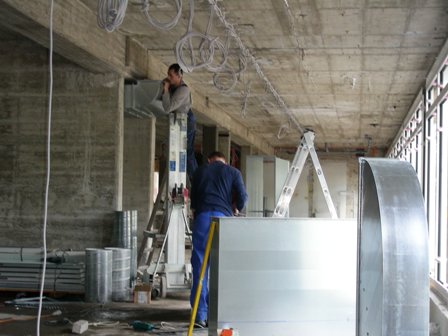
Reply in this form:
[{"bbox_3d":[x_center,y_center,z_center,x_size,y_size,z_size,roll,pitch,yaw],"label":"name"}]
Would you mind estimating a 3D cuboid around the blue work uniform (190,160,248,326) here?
[{"bbox_3d":[-0.047,0.698,8.600,0.530,1.510,0.460,0,-2,9],"label":"blue work uniform"}]

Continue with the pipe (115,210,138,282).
[{"bbox_3d":[-1.313,1.100,12.200,0.320,1.050,0.320,0,-2,0],"label":"pipe"}]

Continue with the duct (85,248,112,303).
[{"bbox_3d":[-1.482,1.273,10.700,0.310,0.605,0.310,0,-2,0],"label":"duct"}]

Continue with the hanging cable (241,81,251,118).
[{"bbox_3d":[0.306,-0.975,12.900,0.130,0.540,0.110,0,-2,0],"label":"hanging cable"}]

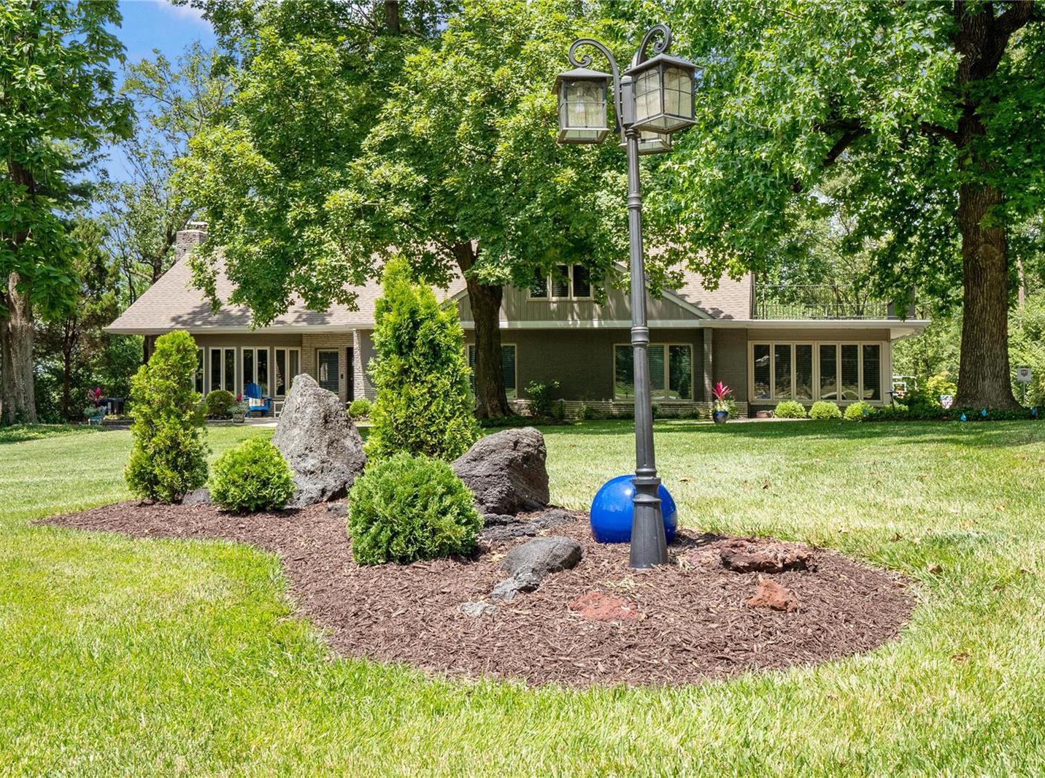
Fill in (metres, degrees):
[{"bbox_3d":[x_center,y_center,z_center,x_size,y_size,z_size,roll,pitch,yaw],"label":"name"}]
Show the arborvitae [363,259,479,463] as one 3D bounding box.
[{"bbox_3d":[-0.619,-0.025,7.300,0.710,1.590,0.680,0,0,0],"label":"arborvitae"}]

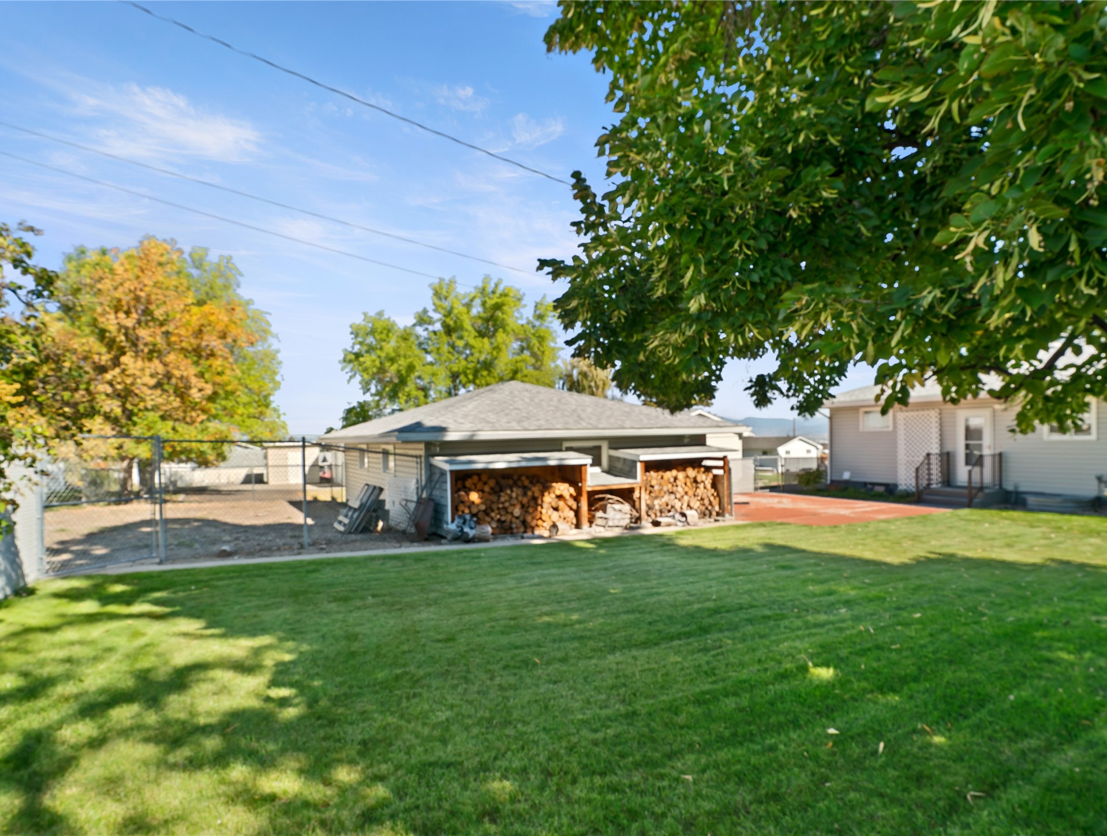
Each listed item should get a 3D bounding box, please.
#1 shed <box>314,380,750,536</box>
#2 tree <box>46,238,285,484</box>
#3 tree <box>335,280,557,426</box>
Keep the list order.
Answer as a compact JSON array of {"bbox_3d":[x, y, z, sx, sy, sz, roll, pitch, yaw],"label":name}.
[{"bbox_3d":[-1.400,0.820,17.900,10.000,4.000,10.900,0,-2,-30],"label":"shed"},{"bbox_3d":[-15.400,-2.100,22.500,8.600,10.200,8.600,-1,-2,0],"label":"tree"},{"bbox_3d":[-6.100,-2.400,34.000,12.800,12.400,12.000,-1,-2,0],"label":"tree"}]

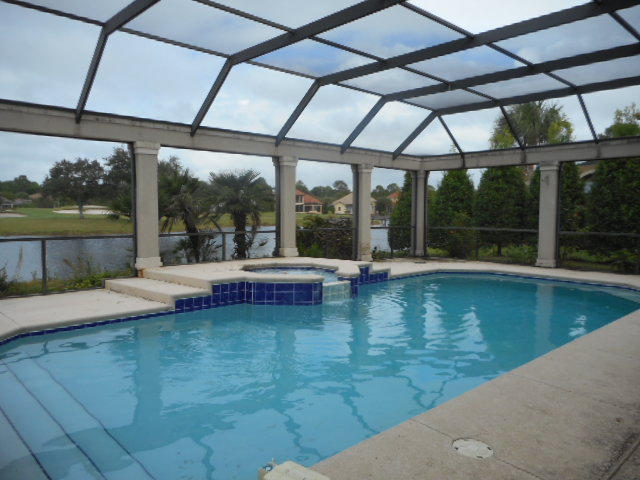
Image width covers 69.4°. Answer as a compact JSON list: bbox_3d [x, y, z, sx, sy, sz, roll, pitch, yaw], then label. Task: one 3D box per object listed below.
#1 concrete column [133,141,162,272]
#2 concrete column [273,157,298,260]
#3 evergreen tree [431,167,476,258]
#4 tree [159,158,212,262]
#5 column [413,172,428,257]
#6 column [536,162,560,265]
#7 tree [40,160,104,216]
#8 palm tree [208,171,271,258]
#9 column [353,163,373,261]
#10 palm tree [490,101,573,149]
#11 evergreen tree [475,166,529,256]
[{"bbox_3d":[-3.336,-0.645,8.838,0.430,2.310,0.430,-3,5,-42],"label":"concrete column"},{"bbox_3d":[-0.815,-0.776,11.091,0.430,2.300,0.430,-3,5,-42],"label":"concrete column"},{"bbox_3d":[4.873,-1.136,16.495,1.700,3.260,1.700,1,4,16],"label":"evergreen tree"},{"bbox_3d":[-3.461,-0.419,11.824,1.600,3.070,1.600,-1,4,-16],"label":"tree"},{"bbox_3d":[3.163,-0.832,14.658,0.430,2.640,0.430,-3,5,-42],"label":"column"},{"bbox_3d":[5.815,-0.623,11.703,0.430,2.610,0.430,-3,5,-42],"label":"column"},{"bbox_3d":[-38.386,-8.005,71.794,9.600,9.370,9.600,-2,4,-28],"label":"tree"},{"bbox_3d":[-2.251,-0.427,12.626,1.750,2.990,1.750,0,4,-10],"label":"palm tree"},{"bbox_3d":[1.173,-0.724,12.879,0.430,2.600,0.430,-3,5,-42],"label":"column"},{"bbox_3d":[9.388,-3.055,20.385,3.600,6.520,3.600,2,4,24],"label":"palm tree"},{"bbox_3d":[6.015,-1.113,15.391,1.900,3.270,1.900,2,4,21],"label":"evergreen tree"}]

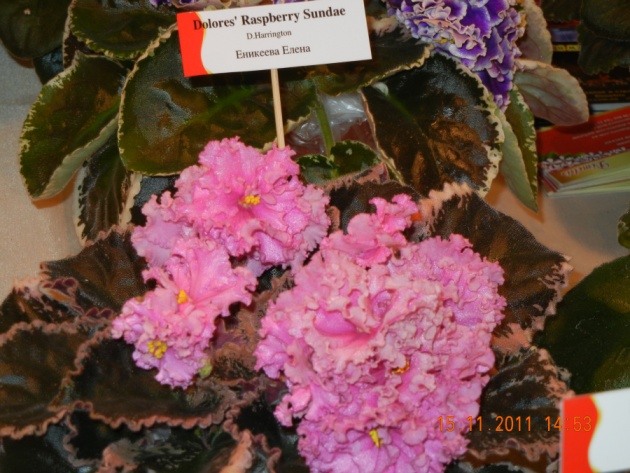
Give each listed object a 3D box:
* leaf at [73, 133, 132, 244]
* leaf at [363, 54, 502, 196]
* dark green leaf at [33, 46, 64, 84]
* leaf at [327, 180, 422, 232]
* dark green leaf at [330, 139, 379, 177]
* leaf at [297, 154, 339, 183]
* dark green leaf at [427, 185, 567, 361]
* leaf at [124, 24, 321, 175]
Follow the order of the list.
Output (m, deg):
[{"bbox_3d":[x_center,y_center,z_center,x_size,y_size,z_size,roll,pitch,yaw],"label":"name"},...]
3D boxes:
[{"bbox_3d":[-0.105,-0.025,1.060,0.031,0.014,0.056,11,73,19],"label":"leaf"},{"bbox_3d":[0.058,-0.055,1.050,0.061,0.020,0.075,-26,74,-18],"label":"leaf"},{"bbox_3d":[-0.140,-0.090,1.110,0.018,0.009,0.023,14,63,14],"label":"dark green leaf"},{"bbox_3d":[0.029,-0.013,1.020,0.050,0.018,0.045,5,53,0],"label":"leaf"},{"bbox_3d":[0.020,-0.039,1.045,0.023,0.007,0.017,-19,67,-15],"label":"dark green leaf"},{"bbox_3d":[0.002,-0.033,1.045,0.021,0.006,0.015,-11,59,0],"label":"leaf"},{"bbox_3d":[0.081,0.017,1.000,0.074,0.022,0.085,3,52,-9],"label":"dark green leaf"},{"bbox_3d":[-0.048,-0.067,1.060,0.098,0.020,0.064,-21,65,0],"label":"leaf"}]

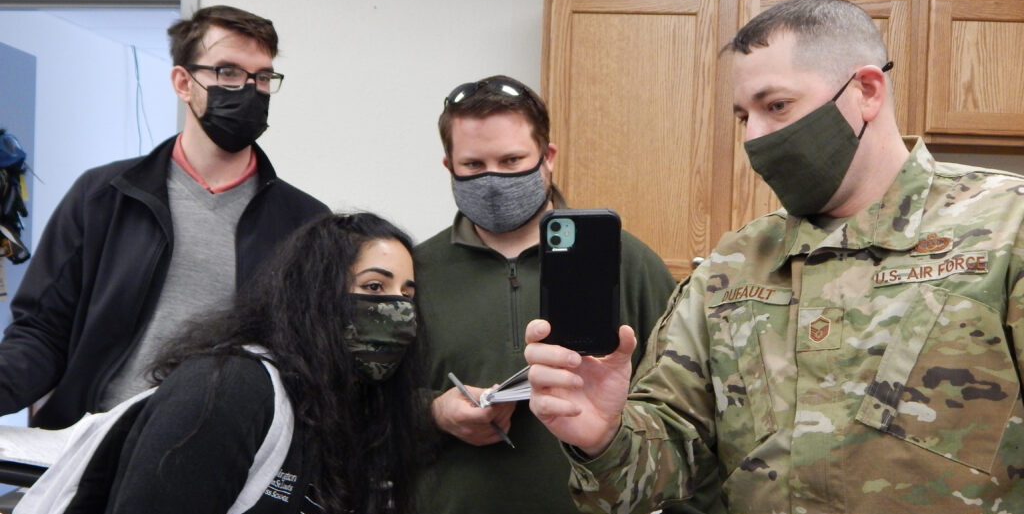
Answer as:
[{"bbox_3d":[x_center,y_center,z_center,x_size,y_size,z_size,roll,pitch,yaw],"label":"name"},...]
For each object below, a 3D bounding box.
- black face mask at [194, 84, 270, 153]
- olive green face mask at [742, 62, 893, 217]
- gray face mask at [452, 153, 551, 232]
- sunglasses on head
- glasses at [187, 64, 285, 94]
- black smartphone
[{"bbox_3d":[-0.462,-0.236,2.170,0.132,0.120,0.090,1,9,-44],"label":"black face mask"},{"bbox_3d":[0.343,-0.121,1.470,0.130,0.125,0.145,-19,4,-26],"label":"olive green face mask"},{"bbox_3d":[-0.020,-0.092,2.010,0.150,0.110,0.095,-5,13,6],"label":"gray face mask"},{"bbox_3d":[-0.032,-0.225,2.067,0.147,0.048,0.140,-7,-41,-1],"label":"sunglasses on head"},{"bbox_3d":[-0.492,-0.309,2.210,0.142,0.045,0.145,1,7,-44],"label":"glasses"},{"bbox_3d":[0.070,0.027,1.305,0.082,0.157,0.012,0,20,0],"label":"black smartphone"}]

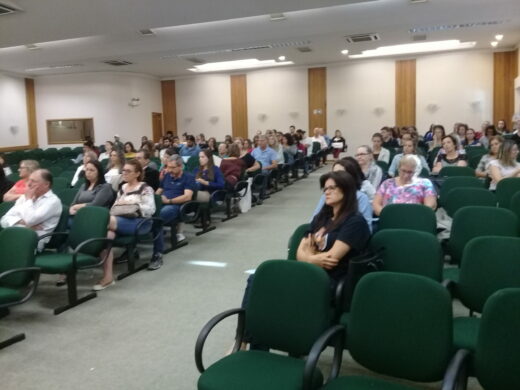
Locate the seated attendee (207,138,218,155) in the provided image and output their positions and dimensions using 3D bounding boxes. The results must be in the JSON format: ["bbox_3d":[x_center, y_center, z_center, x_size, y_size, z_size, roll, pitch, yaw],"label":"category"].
[{"bbox_3d":[-1.220,-0.791,11.561,0.500,1.270,0.800,1,6,24],"label":"seated attendee"}]

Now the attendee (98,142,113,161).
[{"bbox_3d":[-3.458,-0.549,10.337,0.480,1.271,0.800,1,6,30],"label":"attendee"}]

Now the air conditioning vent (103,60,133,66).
[{"bbox_3d":[-4.745,-4.423,15.557,0.880,0.100,0.880,0,5,21],"label":"air conditioning vent"}]

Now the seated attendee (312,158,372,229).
[{"bbox_3d":[0.675,0.288,4.239,0.520,1.250,0.850,2,6,31],"label":"seated attendee"}]

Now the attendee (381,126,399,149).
[{"bbox_3d":[2.415,-0.675,9.040,0.520,1.269,0.800,2,6,32],"label":"attendee"}]

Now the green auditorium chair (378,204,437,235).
[{"bbox_3d":[1.113,0.560,3.696,0.560,0.880,0.620,1,5,30],"label":"green auditorium chair"}]

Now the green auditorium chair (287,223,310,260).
[{"bbox_3d":[0.356,0.696,3.198,0.560,0.880,0.620,0,5,19],"label":"green auditorium chair"}]

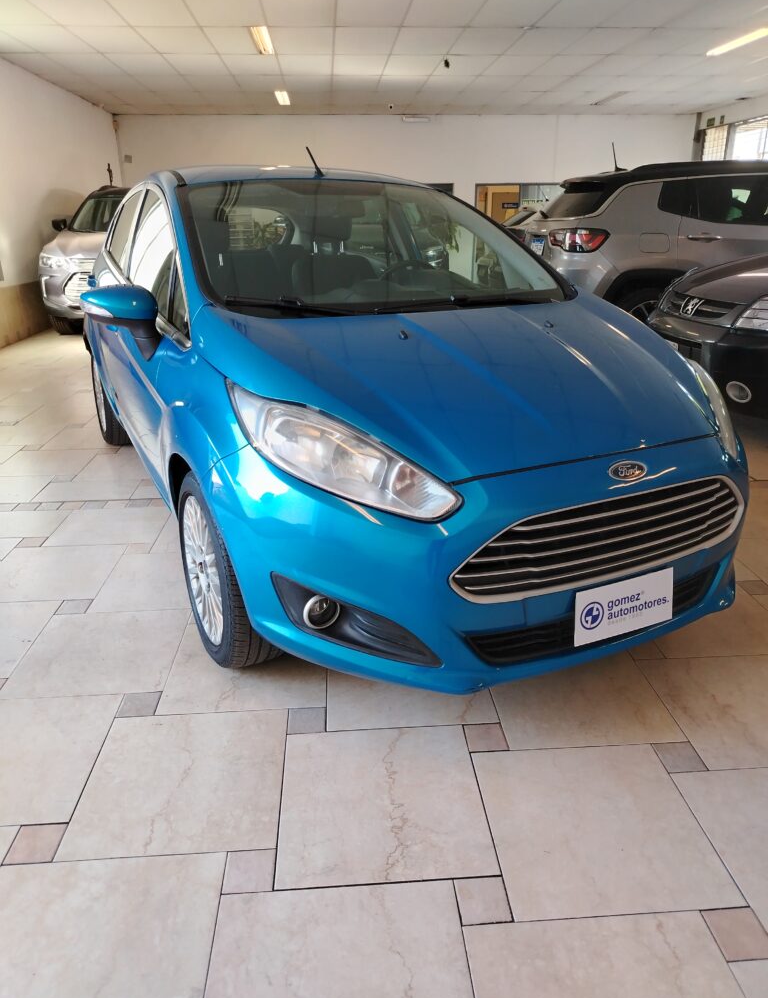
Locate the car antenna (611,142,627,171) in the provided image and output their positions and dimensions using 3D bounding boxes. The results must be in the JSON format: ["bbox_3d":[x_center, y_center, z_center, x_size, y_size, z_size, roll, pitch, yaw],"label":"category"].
[{"bbox_3d":[2.027,-2.962,6.150,0.130,0.240,0.050,-2,21,-3],"label":"car antenna"}]

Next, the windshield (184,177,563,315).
[{"bbox_3d":[-0.034,-0.911,2.497,1.300,0.130,1.000,-10,49,-25],"label":"windshield"}]

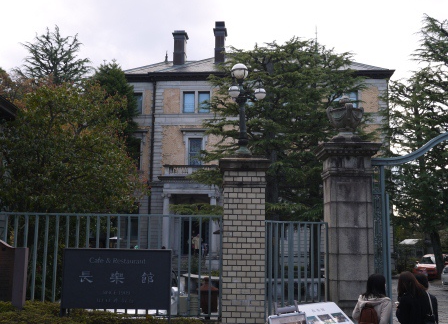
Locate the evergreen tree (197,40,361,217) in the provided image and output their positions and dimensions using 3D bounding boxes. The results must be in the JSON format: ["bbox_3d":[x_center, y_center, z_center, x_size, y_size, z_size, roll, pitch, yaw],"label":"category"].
[{"bbox_3d":[2.609,-0.151,24.246,7.500,11.300,7.300,1,-8,0],"label":"evergreen tree"}]

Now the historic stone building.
[{"bbox_3d":[3.096,-1.408,46.116,20.500,20.100,18.000,0,-8,3],"label":"historic stone building"}]

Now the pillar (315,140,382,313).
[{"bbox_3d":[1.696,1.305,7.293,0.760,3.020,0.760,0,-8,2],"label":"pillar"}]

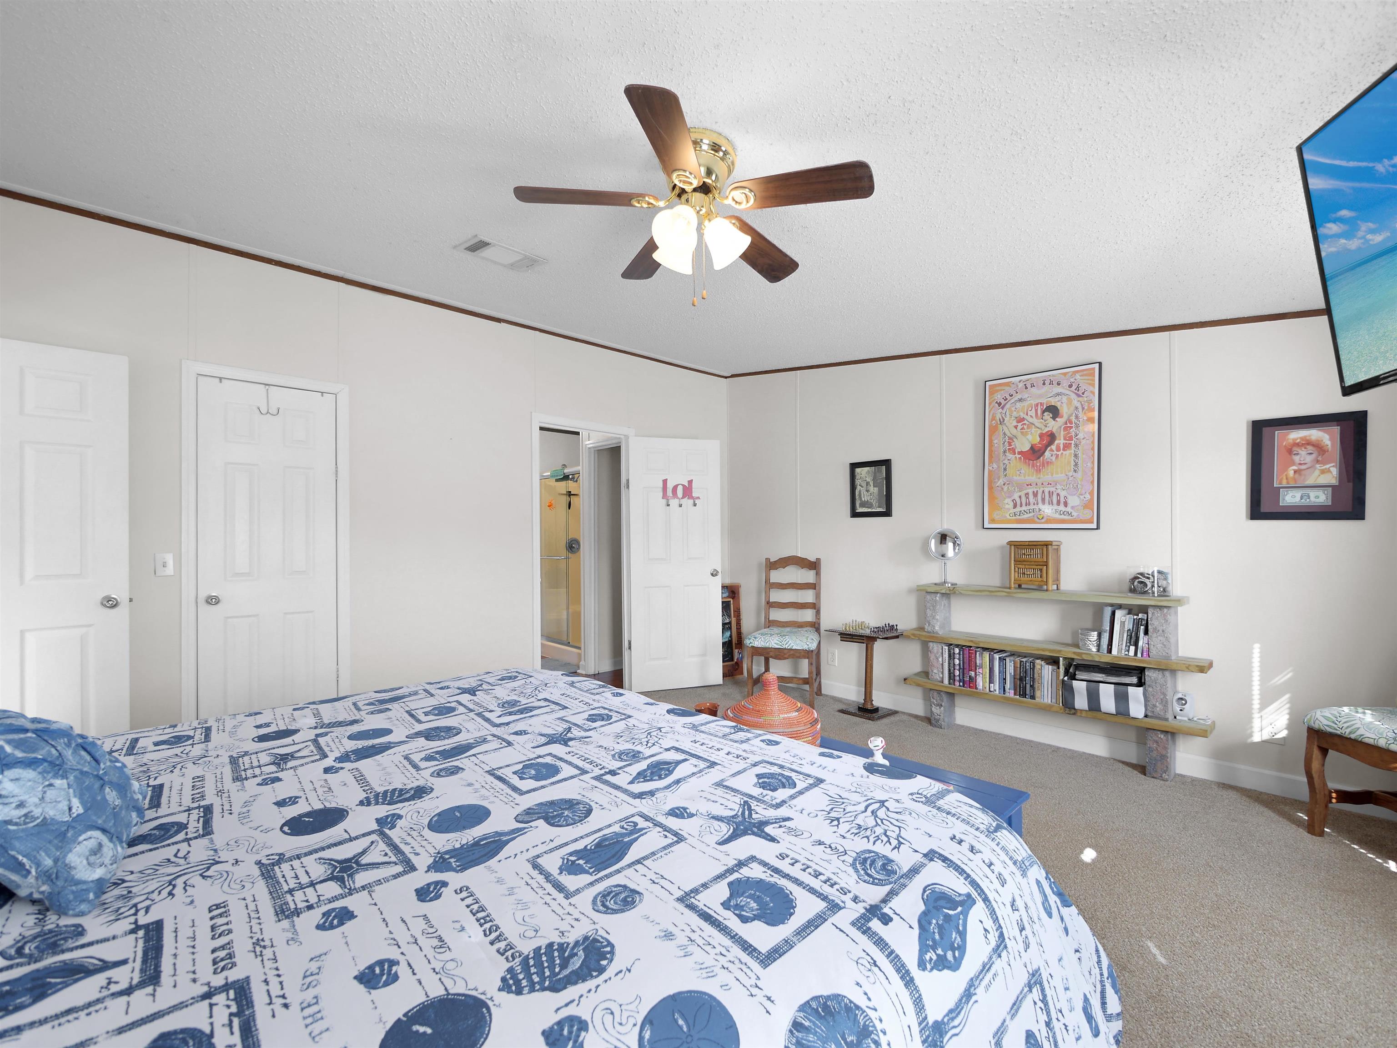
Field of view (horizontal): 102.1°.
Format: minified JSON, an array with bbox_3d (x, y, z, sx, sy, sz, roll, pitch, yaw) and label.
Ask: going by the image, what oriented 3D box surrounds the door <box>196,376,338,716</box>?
[{"bbox_3d":[-2.066,0.349,2.739,0.040,2.042,0.543,-1,-1,43],"label":"door"}]

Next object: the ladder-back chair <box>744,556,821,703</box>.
[{"bbox_3d":[0.676,0.820,4.370,0.500,1.100,0.530,-1,-1,18],"label":"ladder-back chair"}]

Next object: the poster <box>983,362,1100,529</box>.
[{"bbox_3d":[2.054,-0.440,3.409,0.620,0.935,0.025,-1,-1,44],"label":"poster"}]

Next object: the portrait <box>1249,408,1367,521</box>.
[{"bbox_3d":[2.901,-0.265,2.698,0.374,0.494,0.030,-1,-1,43],"label":"portrait"}]

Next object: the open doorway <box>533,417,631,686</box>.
[{"bbox_3d":[-0.836,0.326,4.100,0.130,2.114,0.868,-1,-1,43],"label":"open doorway"}]

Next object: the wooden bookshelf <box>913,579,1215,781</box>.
[{"bbox_3d":[2.034,0.875,3.387,1.561,0.943,0.190,-1,-1,43],"label":"wooden bookshelf"}]

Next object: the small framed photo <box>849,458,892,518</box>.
[{"bbox_3d":[1.275,-0.255,4.165,0.326,0.412,0.022,-1,-1,44],"label":"small framed photo"}]

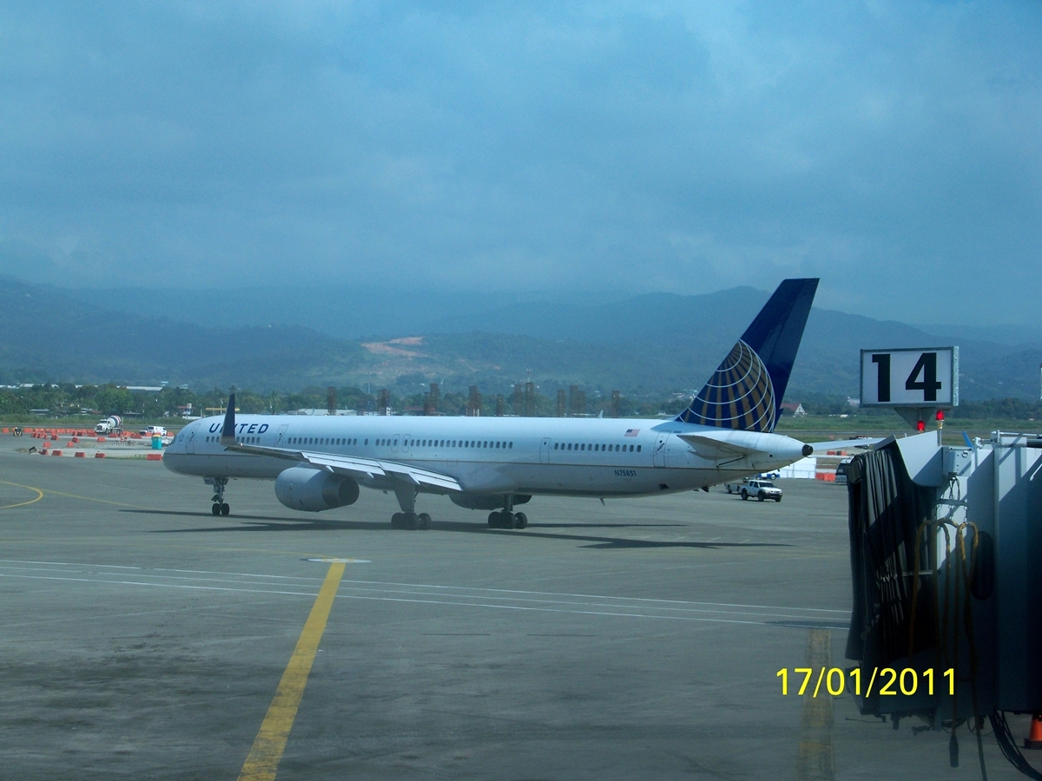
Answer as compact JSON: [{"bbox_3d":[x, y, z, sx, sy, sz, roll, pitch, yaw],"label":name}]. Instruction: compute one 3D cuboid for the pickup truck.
[{"bbox_3d":[19.422,8.157,205.000,1.820,1.770,5.050,1,-1,-21],"label":"pickup truck"}]

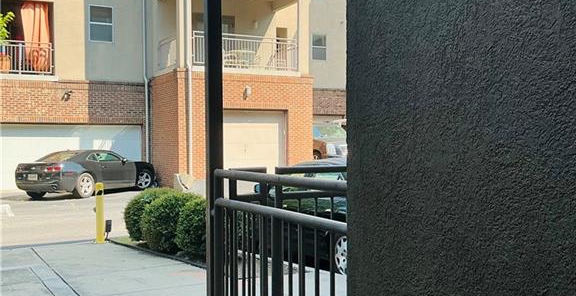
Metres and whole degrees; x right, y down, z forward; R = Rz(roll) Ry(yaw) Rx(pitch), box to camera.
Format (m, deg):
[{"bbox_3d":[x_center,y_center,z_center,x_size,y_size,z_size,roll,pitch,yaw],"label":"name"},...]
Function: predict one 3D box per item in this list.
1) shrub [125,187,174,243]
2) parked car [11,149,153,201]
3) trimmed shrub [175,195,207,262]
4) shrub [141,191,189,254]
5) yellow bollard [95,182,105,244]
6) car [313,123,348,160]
[{"bbox_3d":[-2.036,0.955,9.100,0.700,0.753,0.700,-1,1,-26],"label":"shrub"},{"bbox_3d":[-5.962,0.711,18.831,1.920,1.370,4.830,0,1,21],"label":"parked car"},{"bbox_3d":[-1.056,0.946,7.500,0.700,0.757,0.700,-1,1,-26],"label":"trimmed shrub"},{"bbox_3d":[-1.591,0.962,8.200,0.700,0.789,0.700,-1,1,-26],"label":"shrub"},{"bbox_3d":[-2.644,0.910,8.744,0.120,0.865,0.120,0,1,0],"label":"yellow bollard"},{"bbox_3d":[1.215,-0.150,24.488,1.980,1.820,4.950,-1,1,-26],"label":"car"}]

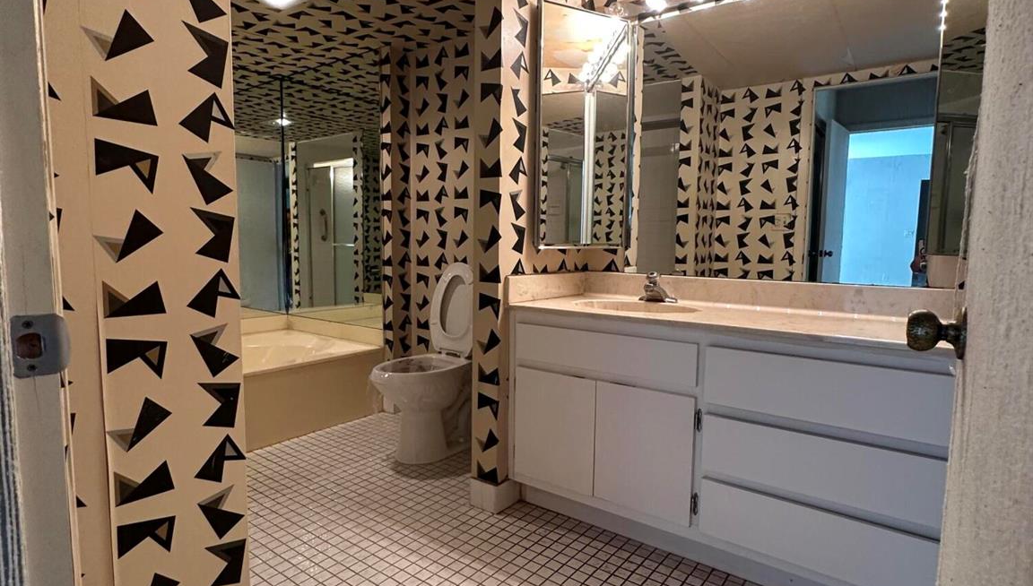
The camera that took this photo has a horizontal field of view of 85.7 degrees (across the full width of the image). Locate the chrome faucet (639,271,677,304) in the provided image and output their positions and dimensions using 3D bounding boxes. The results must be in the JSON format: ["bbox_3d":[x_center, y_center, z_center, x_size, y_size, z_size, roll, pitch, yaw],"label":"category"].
[{"bbox_3d":[0.536,-0.020,2.157,0.157,0.123,0.141,5,7,37],"label":"chrome faucet"}]

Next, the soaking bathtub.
[{"bbox_3d":[-1.595,0.520,2.975,0.995,0.387,1.414,5,7,37],"label":"soaking bathtub"}]

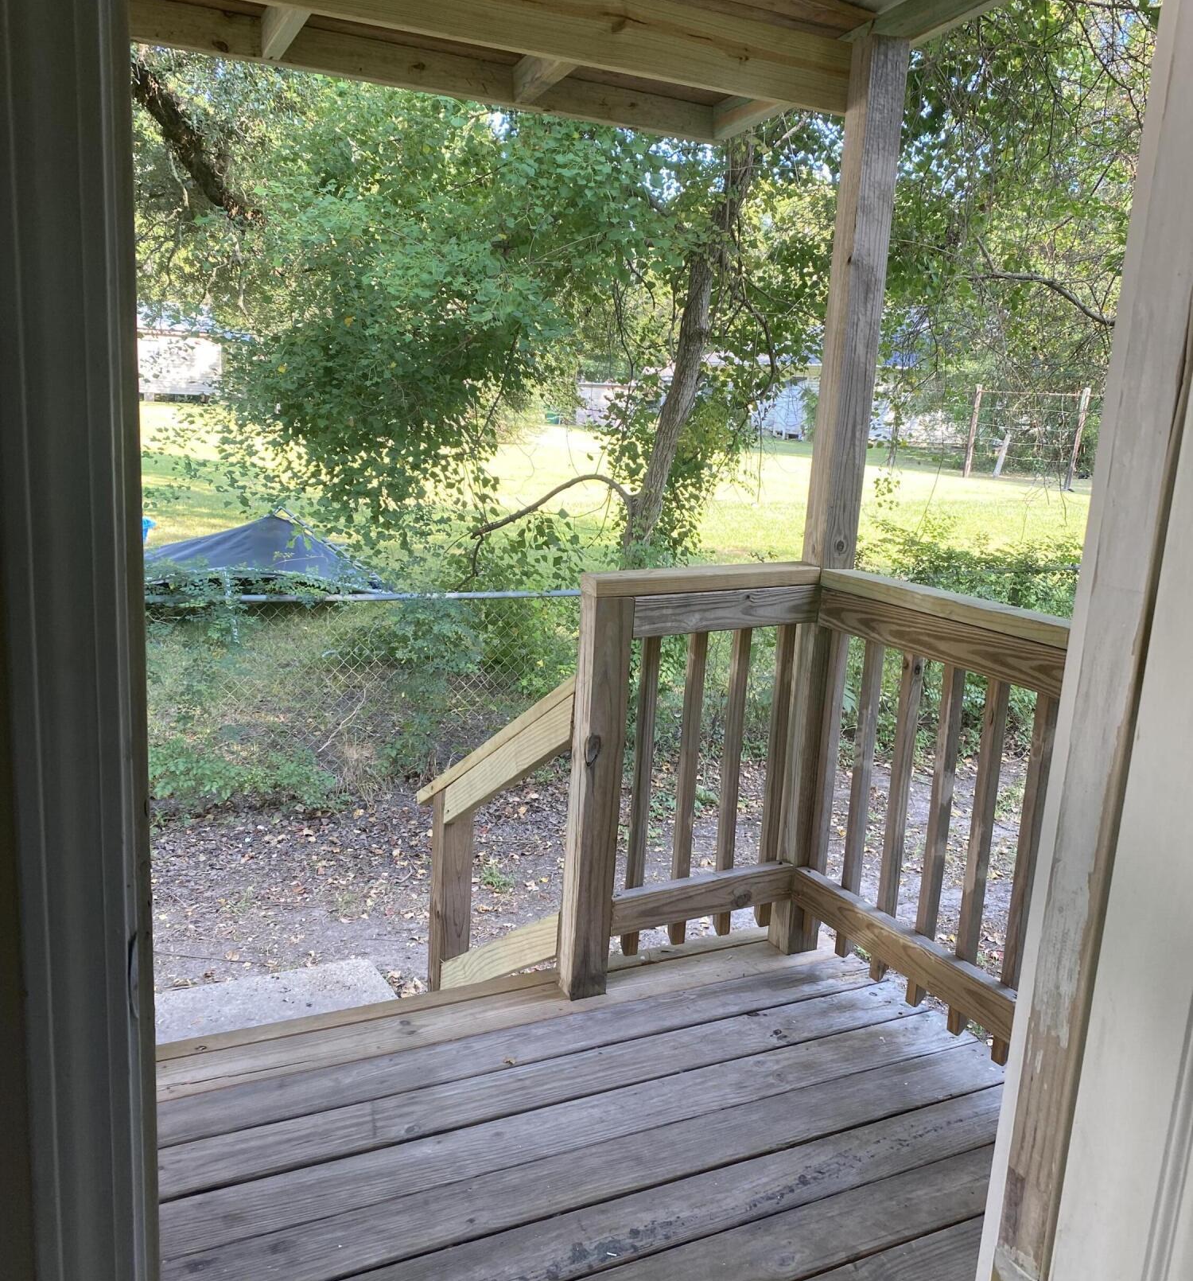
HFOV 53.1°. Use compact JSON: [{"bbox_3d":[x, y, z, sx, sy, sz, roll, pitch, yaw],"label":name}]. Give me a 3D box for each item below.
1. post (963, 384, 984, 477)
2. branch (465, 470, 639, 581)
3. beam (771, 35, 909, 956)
[{"bbox_3d":[8.208,-4.570,26.000,0.110,2.050,0.110,7,12,16],"label":"post"},{"bbox_3d":[-0.258,-0.654,6.800,0.930,0.550,0.400,3,12,-2],"label":"branch"},{"bbox_3d":[0.558,-0.262,2.830,0.088,2.130,0.088,-3,13,-27],"label":"beam"}]

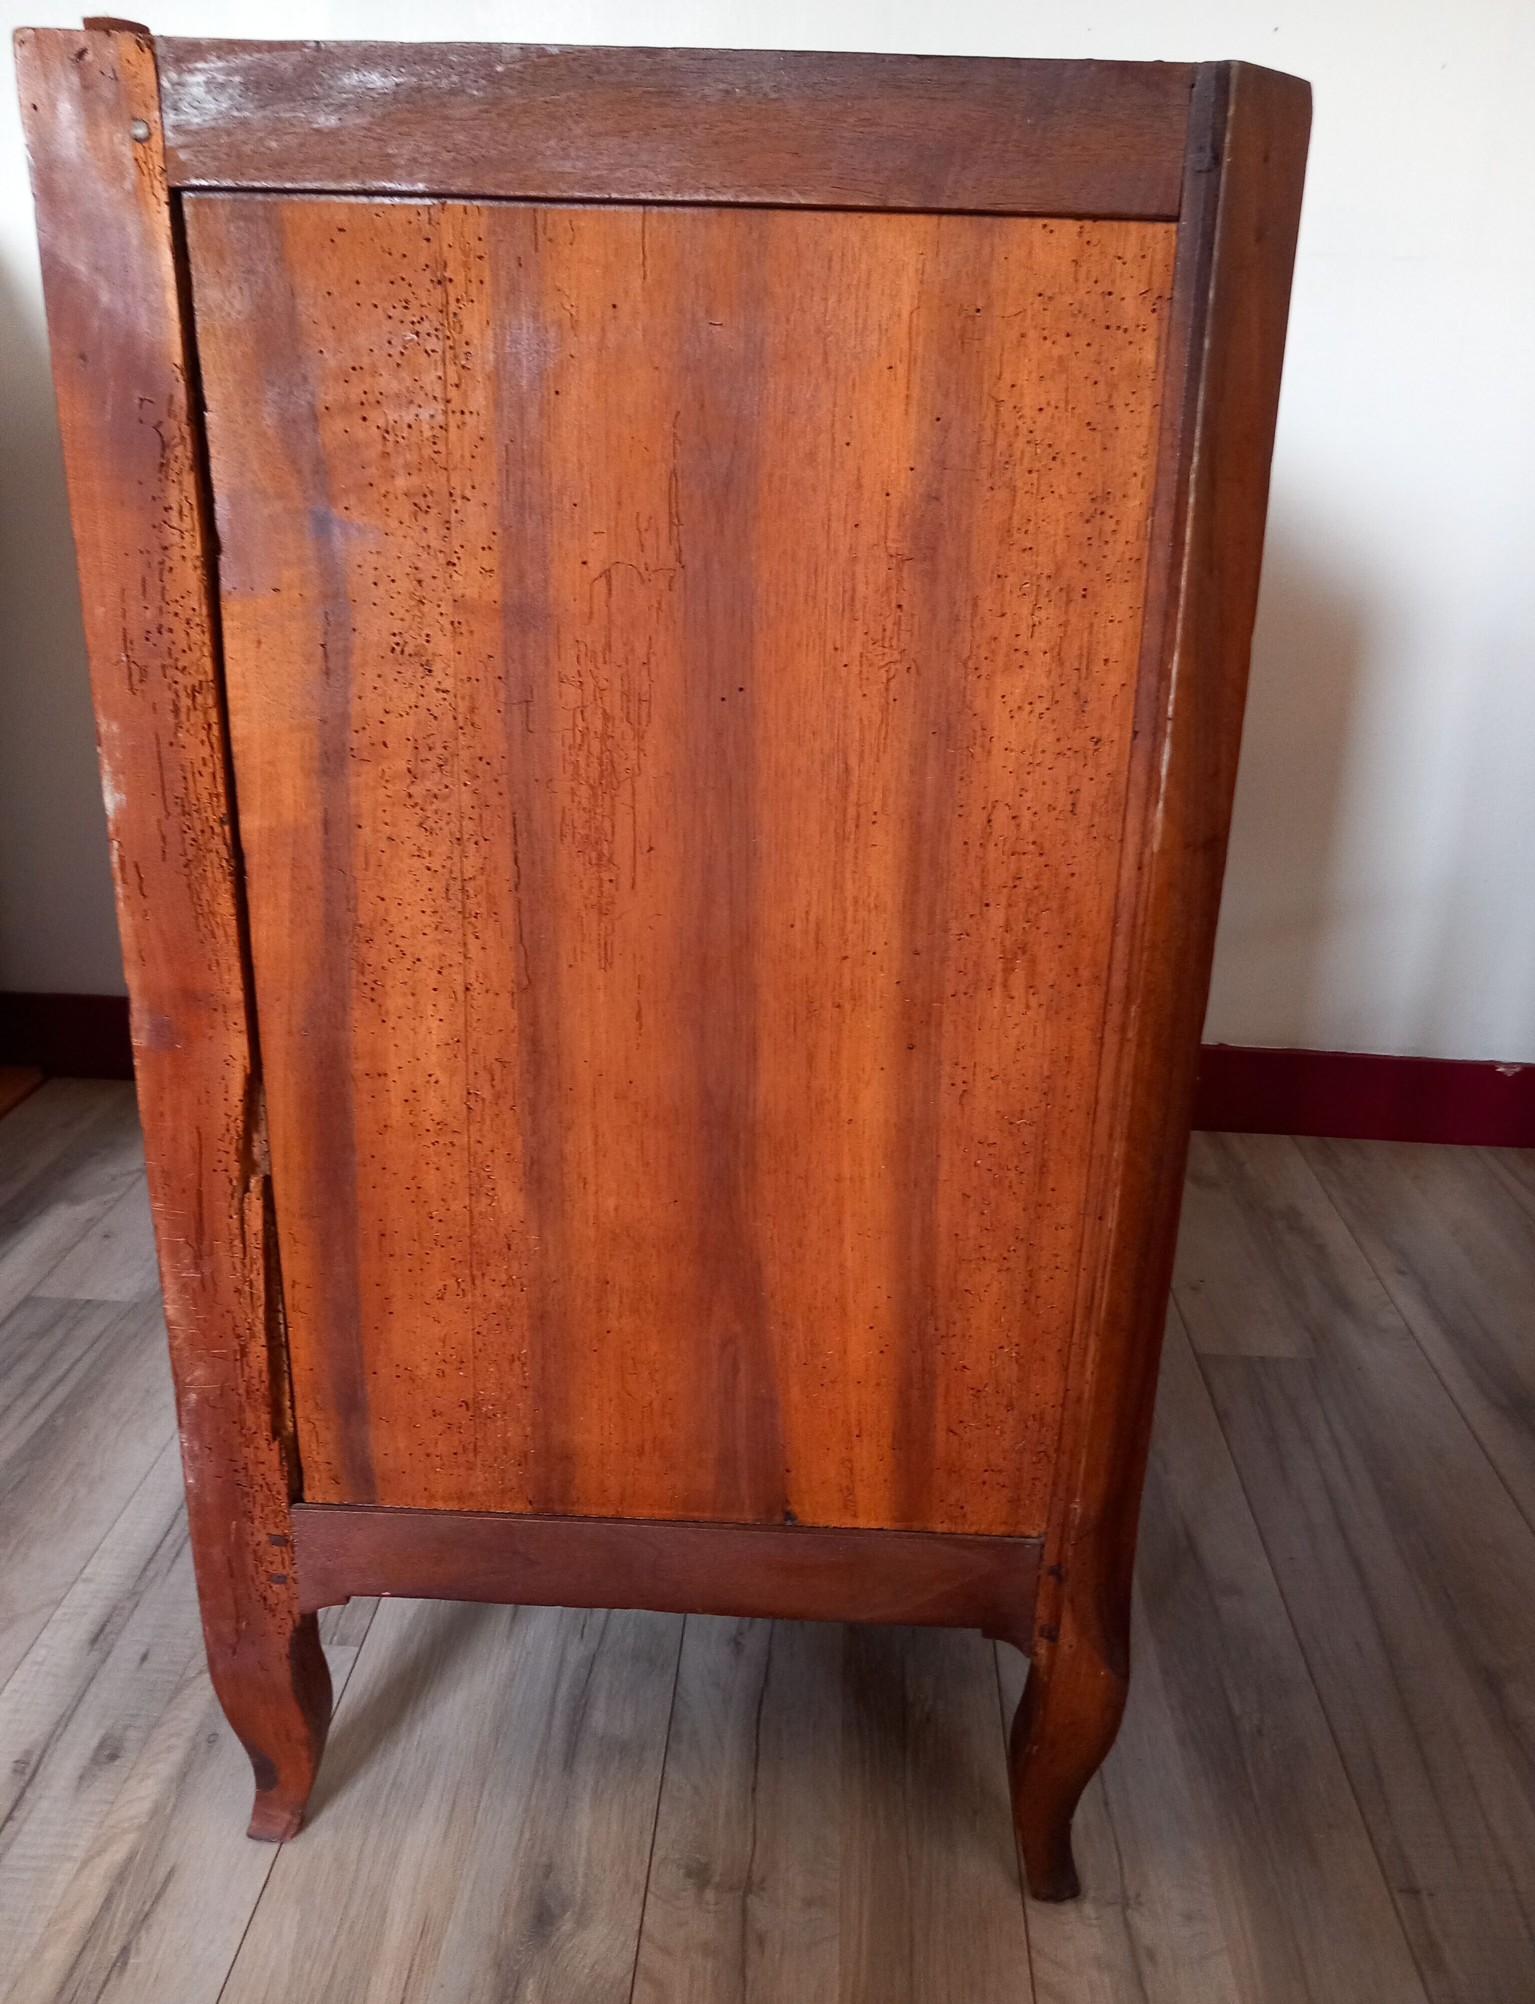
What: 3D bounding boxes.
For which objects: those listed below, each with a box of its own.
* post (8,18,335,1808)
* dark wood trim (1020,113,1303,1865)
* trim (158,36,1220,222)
[{"bbox_3d":[-0.243,0.049,0.713,0.050,0.830,0.053,2,20,1],"label":"post"},{"bbox_3d":[0.160,0.064,0.707,0.052,0.831,0.055,2,20,1],"label":"dark wood trim"},{"bbox_3d":[-0.032,-0.302,0.556,0.349,0.047,0.026,2,20,1],"label":"trim"}]

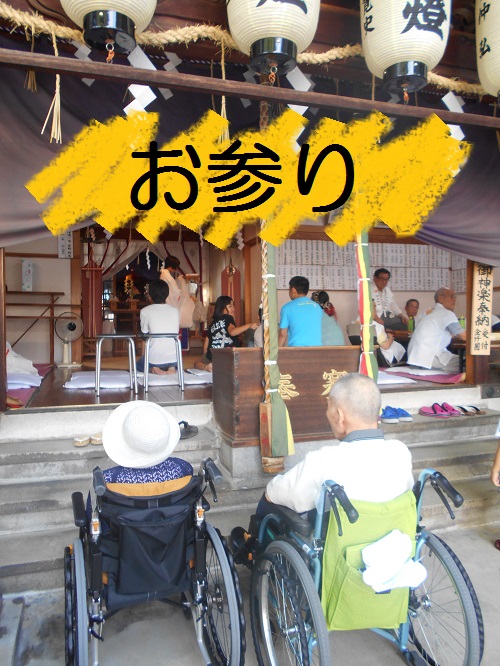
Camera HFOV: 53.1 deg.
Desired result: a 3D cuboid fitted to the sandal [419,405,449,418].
[{"bbox_3d":[1.574,0.657,4.256,0.245,0.085,0.095,1,2,33],"label":"sandal"}]

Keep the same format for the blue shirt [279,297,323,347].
[{"bbox_3d":[0.510,-0.055,5.000,0.440,0.570,0.260,-1,3,-12],"label":"blue shirt"}]

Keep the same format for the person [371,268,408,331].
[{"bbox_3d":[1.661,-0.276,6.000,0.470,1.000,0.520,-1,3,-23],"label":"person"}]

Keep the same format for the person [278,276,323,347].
[{"bbox_3d":[0.530,-0.095,5.203,0.470,0.969,0.580,-1,2,-21],"label":"person"}]

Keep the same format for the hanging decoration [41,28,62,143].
[{"bbox_3d":[-0.910,-1.138,2.300,0.090,0.490,0.070,-1,3,-17],"label":"hanging decoration"}]

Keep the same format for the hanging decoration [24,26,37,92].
[{"bbox_3d":[-1.346,-1.681,3.075,0.080,0.398,0.075,-1,2,-18],"label":"hanging decoration"}]

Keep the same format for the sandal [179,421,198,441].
[{"bbox_3d":[-0.469,0.688,3.556,0.105,0.075,0.265,1,2,30],"label":"sandal"}]

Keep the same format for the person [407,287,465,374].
[{"bbox_3d":[1.967,-0.042,5.250,0.600,0.870,0.480,-1,3,-17],"label":"person"}]

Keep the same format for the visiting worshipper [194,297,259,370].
[{"bbox_3d":[-0.260,0.020,5.100,0.480,0.780,0.480,2,4,37],"label":"visiting worshipper"}]

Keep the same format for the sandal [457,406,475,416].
[{"bbox_3d":[1.852,0.667,4.330,0.090,0.060,0.245,-2,3,-43],"label":"sandal"}]

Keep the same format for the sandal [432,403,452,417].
[{"bbox_3d":[1.499,0.622,4.000,0.250,0.090,0.100,1,3,27],"label":"sandal"}]

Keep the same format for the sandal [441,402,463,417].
[{"bbox_3d":[1.626,0.617,4.100,0.250,0.090,0.100,1,3,27],"label":"sandal"}]

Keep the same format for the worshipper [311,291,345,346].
[{"bbox_3d":[0.829,-0.035,5.352,0.430,0.838,0.550,-1,3,-34],"label":"worshipper"}]

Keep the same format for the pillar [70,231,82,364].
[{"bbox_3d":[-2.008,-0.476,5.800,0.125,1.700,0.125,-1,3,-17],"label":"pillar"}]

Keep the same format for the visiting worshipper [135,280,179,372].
[{"bbox_3d":[-0.923,-0.078,5.103,0.440,0.931,0.580,-1,2,-20],"label":"visiting worshipper"}]

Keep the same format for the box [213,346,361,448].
[{"bbox_3d":[0.321,0.398,3.628,1.079,0.643,0.540,-1,2,-18],"label":"box"}]

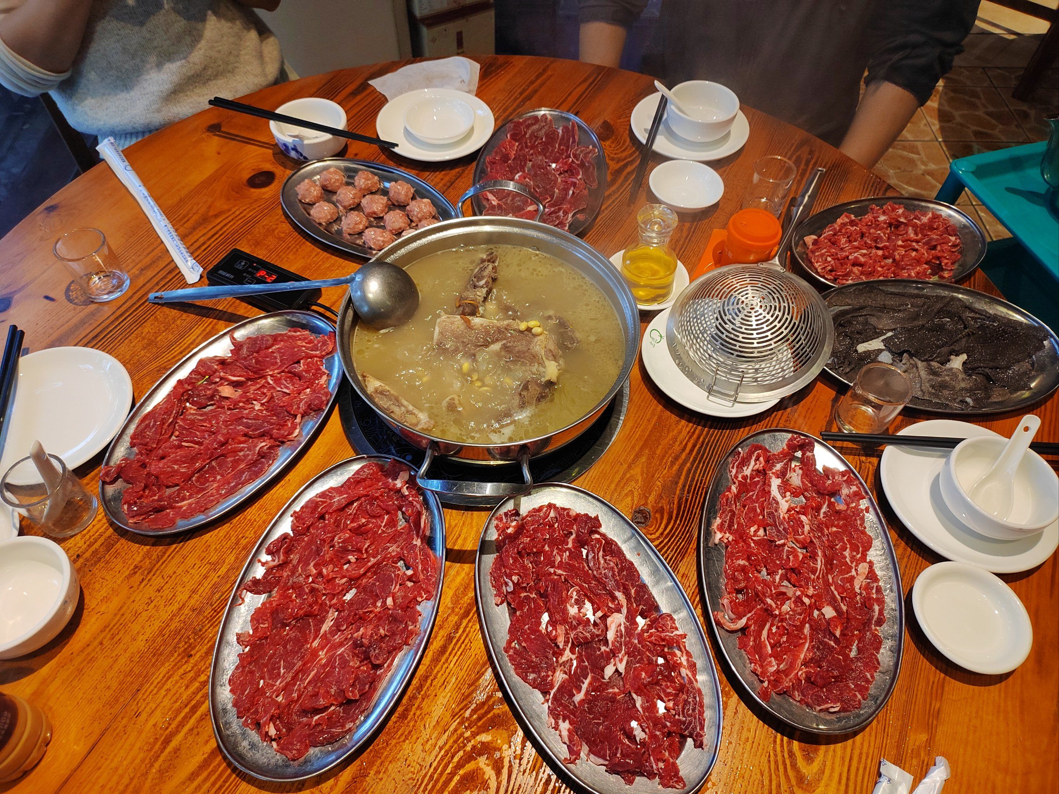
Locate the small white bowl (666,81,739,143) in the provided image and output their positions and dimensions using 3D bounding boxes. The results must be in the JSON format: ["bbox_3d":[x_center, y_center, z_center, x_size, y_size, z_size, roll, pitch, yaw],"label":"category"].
[{"bbox_3d":[0.256,-0.420,1.054,0.105,0.049,0.105,3,55,0],"label":"small white bowl"}]

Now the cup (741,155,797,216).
[{"bbox_3d":[0.319,-0.279,0.940,0.055,0.065,0.055,3,56,0],"label":"cup"}]

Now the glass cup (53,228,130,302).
[{"bbox_3d":[-0.510,-0.153,0.827,0.055,0.069,0.055,1,56,-1],"label":"glass cup"}]

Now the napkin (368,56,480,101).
[{"bbox_3d":[-0.156,-0.493,1.120,0.180,0.018,0.140,-13,57,-11],"label":"napkin"}]

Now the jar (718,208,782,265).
[{"bbox_3d":[0.278,-0.196,0.883,0.067,0.065,0.066,3,56,0],"label":"jar"}]

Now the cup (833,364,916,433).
[{"bbox_3d":[0.363,0.005,0.749,0.055,0.067,0.055,1,56,-1],"label":"cup"}]

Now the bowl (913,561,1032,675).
[{"bbox_3d":[0.398,0.204,0.643,0.101,0.023,0.101,1,56,-1],"label":"bowl"}]

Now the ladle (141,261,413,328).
[{"bbox_3d":[-0.286,-0.110,0.799,0.360,0.062,0.083,2,54,17],"label":"ladle"}]

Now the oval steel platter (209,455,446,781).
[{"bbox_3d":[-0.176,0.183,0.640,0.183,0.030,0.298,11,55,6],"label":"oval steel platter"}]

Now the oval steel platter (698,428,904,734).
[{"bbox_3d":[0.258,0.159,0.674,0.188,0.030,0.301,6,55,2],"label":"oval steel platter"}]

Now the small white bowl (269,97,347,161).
[{"bbox_3d":[-0.313,-0.379,1.016,0.104,0.049,0.104,1,55,-1],"label":"small white bowl"}]

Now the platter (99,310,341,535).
[{"bbox_3d":[-0.314,0.019,0.743,0.184,0.025,0.300,25,59,14],"label":"platter"}]

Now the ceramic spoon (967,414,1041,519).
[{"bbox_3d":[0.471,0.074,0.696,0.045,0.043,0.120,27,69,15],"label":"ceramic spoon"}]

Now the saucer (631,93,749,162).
[{"bbox_3d":[0.237,-0.399,1.046,0.173,0.020,0.173,3,56,0],"label":"saucer"}]

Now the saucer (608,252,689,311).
[{"bbox_3d":[0.145,-0.145,0.874,0.104,0.017,0.104,3,56,0],"label":"saucer"}]

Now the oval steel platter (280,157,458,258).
[{"bbox_3d":[-0.209,-0.241,0.922,0.264,0.025,0.163,29,60,17],"label":"oval steel platter"}]

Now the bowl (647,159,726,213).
[{"bbox_3d":[0.218,-0.289,0.987,0.103,0.026,0.103,3,55,0],"label":"bowl"}]

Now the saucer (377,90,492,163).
[{"bbox_3d":[-0.140,-0.402,1.054,0.175,0.022,0.175,1,55,-1],"label":"saucer"}]

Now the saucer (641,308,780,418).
[{"bbox_3d":[0.215,-0.042,0.817,0.173,0.022,0.173,1,55,-1],"label":"saucer"}]

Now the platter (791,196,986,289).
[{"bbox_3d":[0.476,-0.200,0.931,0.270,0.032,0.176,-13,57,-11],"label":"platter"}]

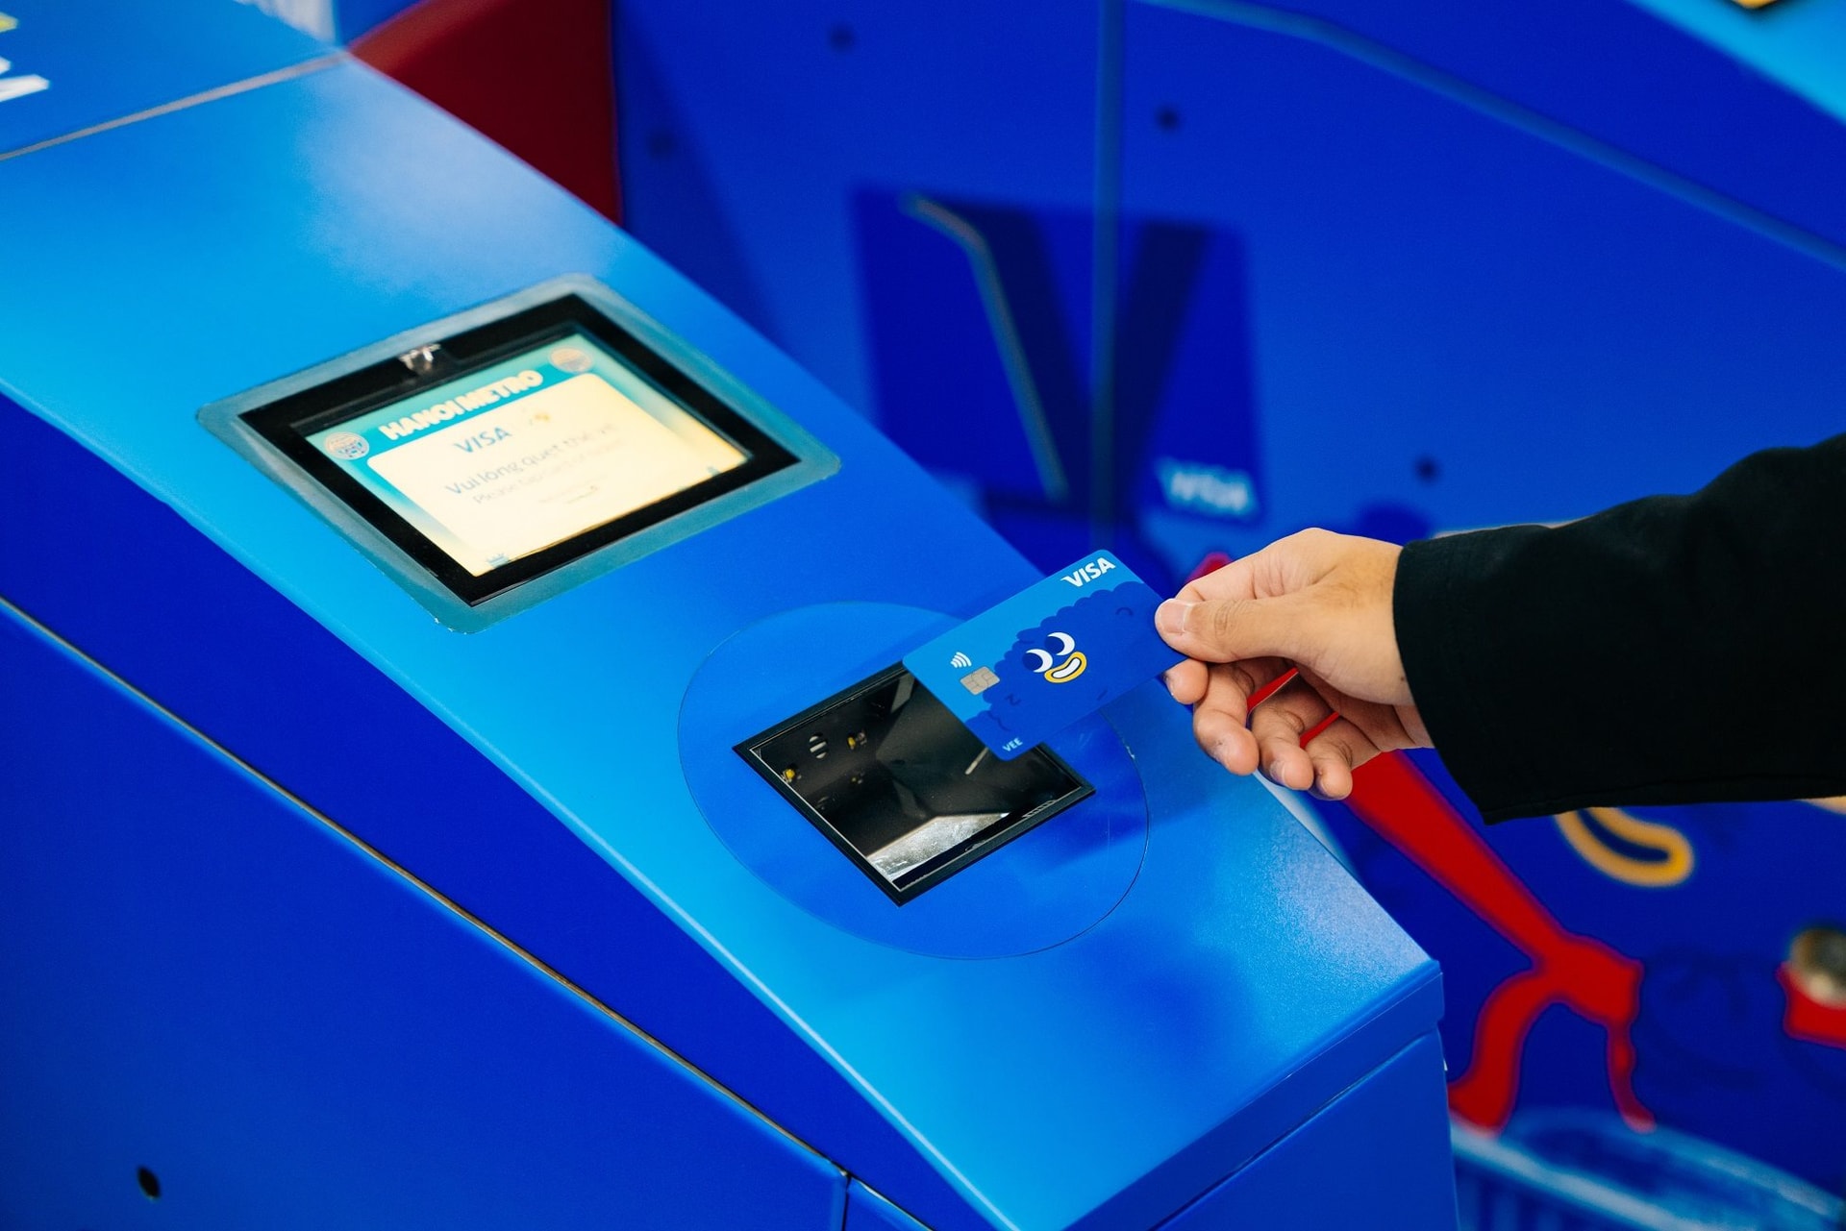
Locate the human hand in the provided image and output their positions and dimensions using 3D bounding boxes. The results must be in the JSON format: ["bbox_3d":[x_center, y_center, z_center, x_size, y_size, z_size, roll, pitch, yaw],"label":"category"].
[{"bbox_3d":[0.120,0.015,1.050,0.105,0.080,0.075,-5,25,13],"label":"human hand"}]

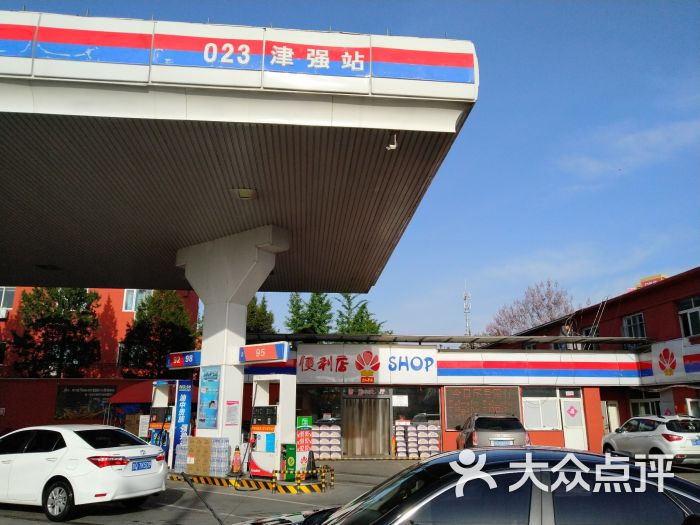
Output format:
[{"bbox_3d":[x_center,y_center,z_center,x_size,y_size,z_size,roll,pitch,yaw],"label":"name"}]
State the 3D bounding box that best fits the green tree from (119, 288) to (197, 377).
[{"bbox_3d":[-9.167,4.914,26.000,3.600,7.700,3.500,6,-16,-18],"label":"green tree"}]

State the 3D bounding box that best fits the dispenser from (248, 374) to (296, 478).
[{"bbox_3d":[-1.906,4.166,13.996,1.104,2.450,0.580,-11,-19,36],"label":"dispenser"}]

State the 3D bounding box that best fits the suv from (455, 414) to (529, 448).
[{"bbox_3d":[4.589,5.895,18.085,1.790,1.700,4.400,-1,-16,4],"label":"suv"}]

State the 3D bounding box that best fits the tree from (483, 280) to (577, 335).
[{"bbox_3d":[12.701,6.766,38.001,6.600,10.800,6.200,-5,-16,18],"label":"tree"}]

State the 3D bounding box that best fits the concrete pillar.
[{"bbox_3d":[-3.676,2.545,15.842,4.280,6.546,0.780,-11,-19,36],"label":"concrete pillar"}]

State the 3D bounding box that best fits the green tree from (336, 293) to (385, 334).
[{"bbox_3d":[0.615,5.963,32.000,3.200,9.000,3.200,0,-16,1],"label":"green tree"}]

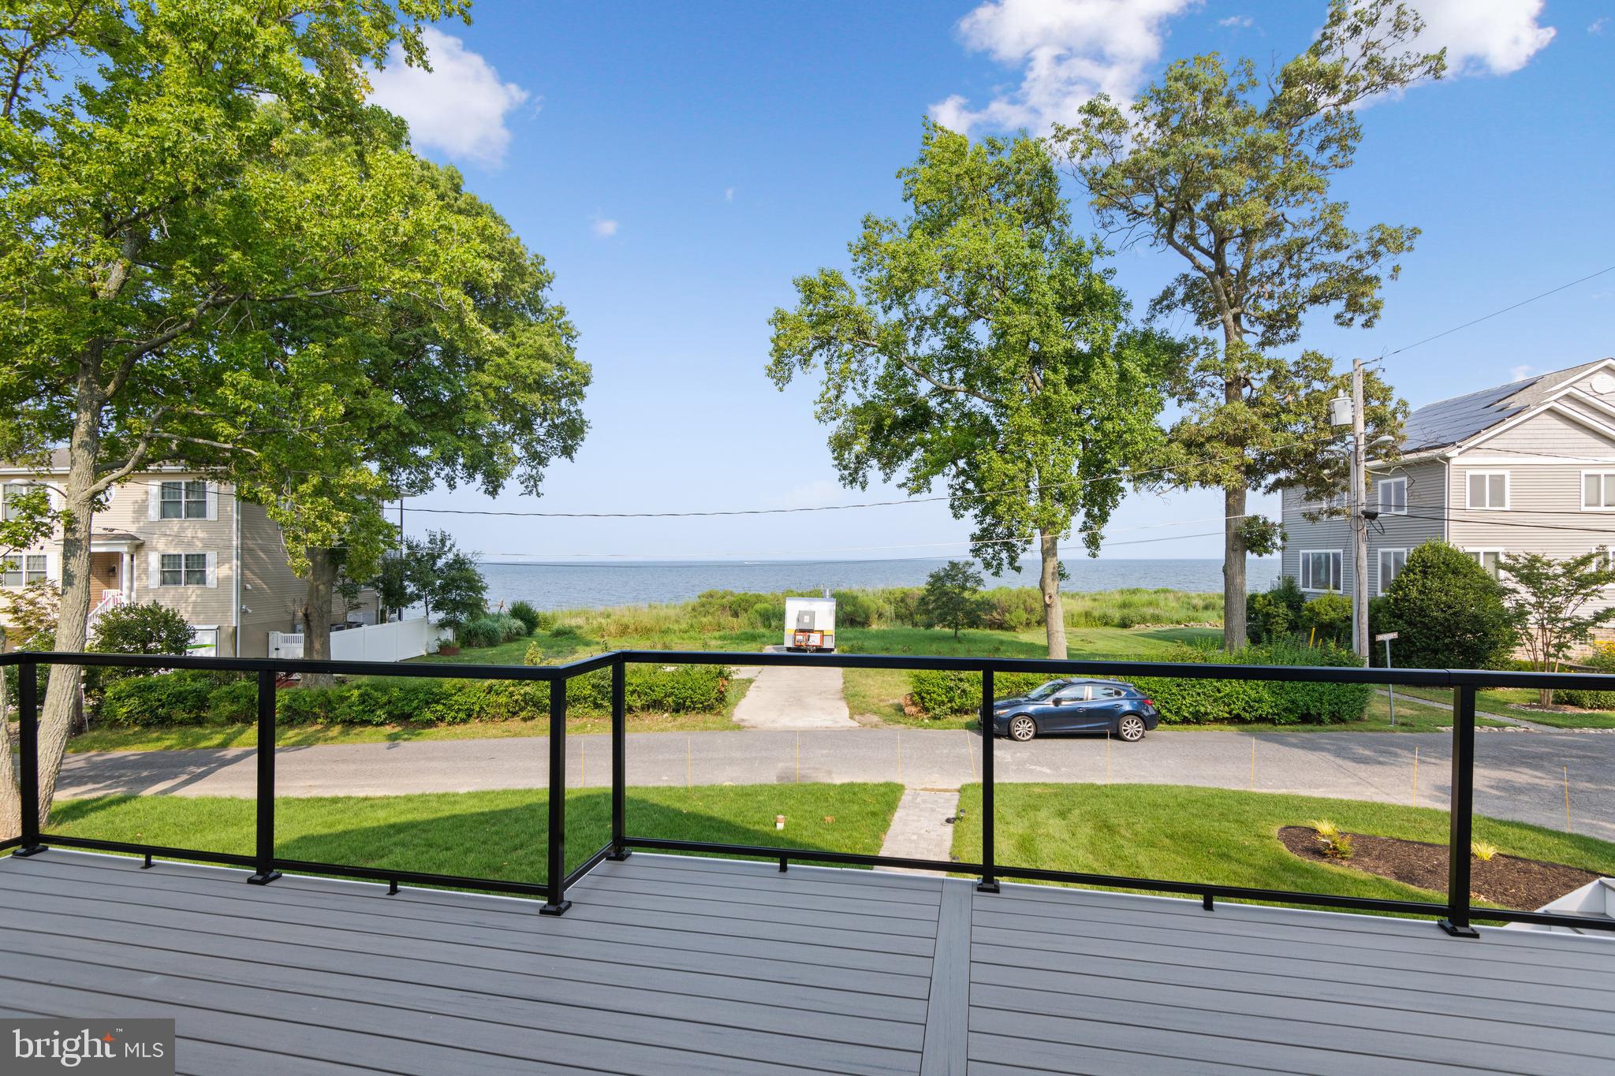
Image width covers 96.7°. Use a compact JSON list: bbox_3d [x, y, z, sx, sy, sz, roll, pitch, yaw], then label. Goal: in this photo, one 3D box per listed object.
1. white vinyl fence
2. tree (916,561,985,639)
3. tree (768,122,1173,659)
[{"bbox_3d":[-19.453,4.684,32.230,2.400,1.850,9.600,0,-2,0],"label":"white vinyl fence"},{"bbox_3d":[8.279,3.589,41.770,4.030,4.530,3.900,0,-2,0],"label":"tree"},{"bbox_3d":[6.932,-6.335,30.968,17.330,23.710,15.000,0,-2,0],"label":"tree"}]

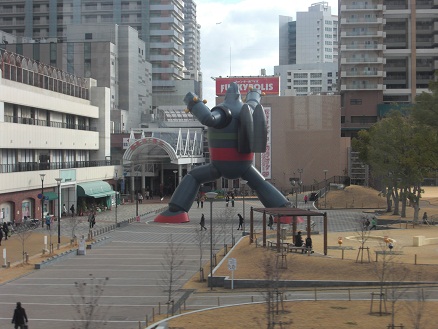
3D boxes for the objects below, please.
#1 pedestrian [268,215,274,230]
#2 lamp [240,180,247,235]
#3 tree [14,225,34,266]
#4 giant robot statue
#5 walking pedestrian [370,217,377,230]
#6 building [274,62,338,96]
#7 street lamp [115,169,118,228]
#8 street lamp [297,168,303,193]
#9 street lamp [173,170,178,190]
[{"bbox_3d":[5.152,5.629,82.077,0.600,1.600,0.500,0,1,0],"label":"pedestrian"},{"bbox_3d":[2.315,3.990,78.056,0.620,4.980,0.620,0,1,0],"label":"lamp"},{"bbox_3d":[-13.115,5.403,56.272,1.400,2.700,1.350,0,1,0],"label":"tree"},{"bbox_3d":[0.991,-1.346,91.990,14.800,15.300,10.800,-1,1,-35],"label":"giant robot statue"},{"bbox_3d":[14.884,5.788,80.579,0.650,1.320,0.500,0,1,0],"label":"walking pedestrian"},{"bbox_3d":[44.405,-23.440,409.738,36.000,51.500,24.000,0,1,5],"label":"building"},{"bbox_3d":[-10.627,3.494,86.851,0.500,5.750,0.500,0,1,0],"label":"street lamp"},{"bbox_3d":[14.302,2.988,147.049,0.900,4.350,0.500,0,1,0],"label":"street lamp"},{"bbox_3d":[-5.997,3.502,116.053,0.680,5.000,0.680,0,1,0],"label":"street lamp"}]

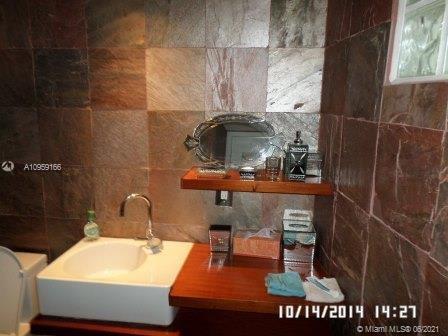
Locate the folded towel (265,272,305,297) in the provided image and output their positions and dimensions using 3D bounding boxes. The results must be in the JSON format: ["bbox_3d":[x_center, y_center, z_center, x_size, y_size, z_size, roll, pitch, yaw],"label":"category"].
[{"bbox_3d":[0.263,0.500,1.402,0.152,0.024,0.142,2,12,5],"label":"folded towel"}]

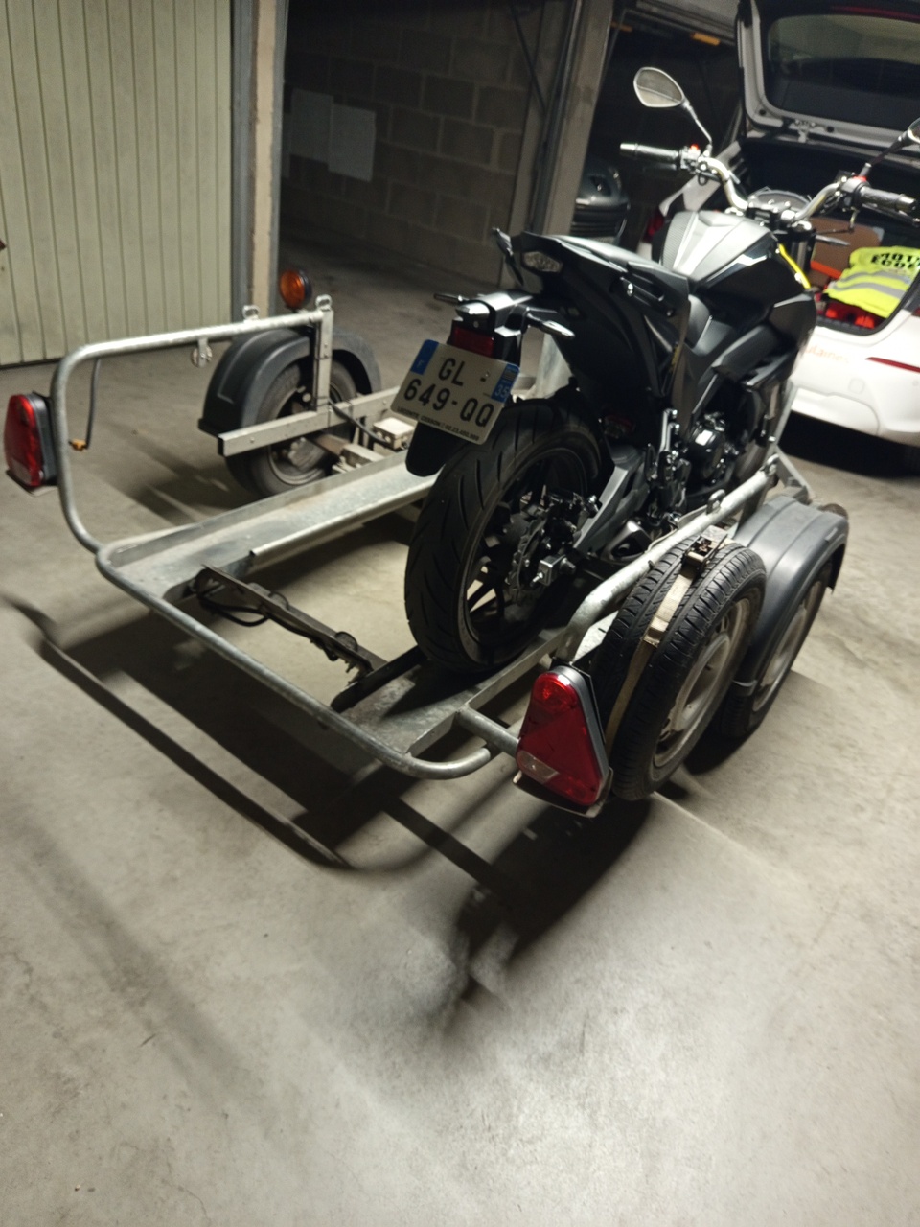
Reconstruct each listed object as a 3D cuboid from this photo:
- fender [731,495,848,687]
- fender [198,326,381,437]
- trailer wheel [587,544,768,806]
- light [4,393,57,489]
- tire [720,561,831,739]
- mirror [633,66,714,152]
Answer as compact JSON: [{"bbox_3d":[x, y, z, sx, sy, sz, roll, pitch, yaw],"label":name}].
[{"bbox_3d":[0.796,-0.102,2.069,0.190,0.300,0.700,27,36,26],"label":"fender"},{"bbox_3d":[-0.533,-0.787,2.803,0.190,0.300,0.700,27,36,26],"label":"fender"},{"bbox_3d":[0.427,0.104,1.700,0.158,0.545,0.545,27,36,26],"label":"trailer wheel"},{"bbox_3d":[-1.042,-0.436,2.054,0.145,0.220,0.060,27,36,26],"label":"light"},{"bbox_3d":[0.777,0.057,2.172,0.152,0.540,0.540,27,36,26],"label":"tire"},{"bbox_3d":[0.584,-1.368,2.300,0.250,0.175,0.090,27,36,26],"label":"mirror"}]

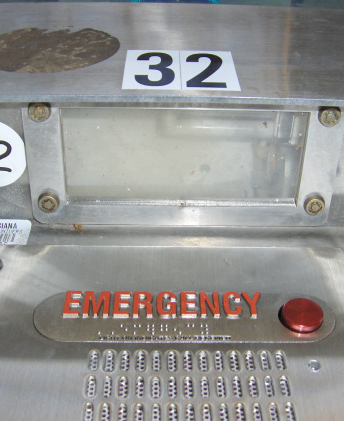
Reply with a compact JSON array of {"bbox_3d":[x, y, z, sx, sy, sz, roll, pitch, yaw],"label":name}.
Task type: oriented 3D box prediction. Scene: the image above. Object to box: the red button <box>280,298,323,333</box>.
[{"bbox_3d":[0.062,0.051,0.273,0.019,0.019,0.007,1,-54,-2],"label":"red button"}]

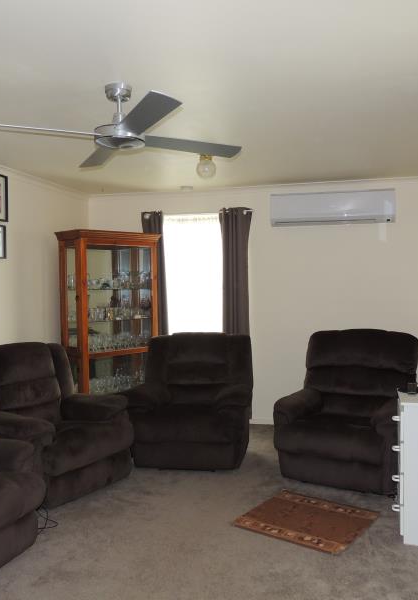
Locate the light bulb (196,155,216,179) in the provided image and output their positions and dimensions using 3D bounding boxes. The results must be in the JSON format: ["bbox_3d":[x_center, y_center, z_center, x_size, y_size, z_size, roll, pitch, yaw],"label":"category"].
[{"bbox_3d":[-0.018,-0.976,4.072,0.144,0.166,0.144,-1,2,0],"label":"light bulb"}]

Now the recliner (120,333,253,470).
[{"bbox_3d":[-0.115,0.793,4.657,0.990,1.005,0.950,0,2,9],"label":"recliner"}]

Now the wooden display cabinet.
[{"bbox_3d":[-0.934,0.334,5.359,0.908,1.944,0.447,-3,3,-42],"label":"wooden display cabinet"}]

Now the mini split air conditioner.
[{"bbox_3d":[1.172,-0.863,5.290,1.120,0.300,0.230,0,2,14],"label":"mini split air conditioner"}]

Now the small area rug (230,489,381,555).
[{"bbox_3d":[0.600,1.319,3.367,0.676,0.012,0.633,1,2,37],"label":"small area rug"}]

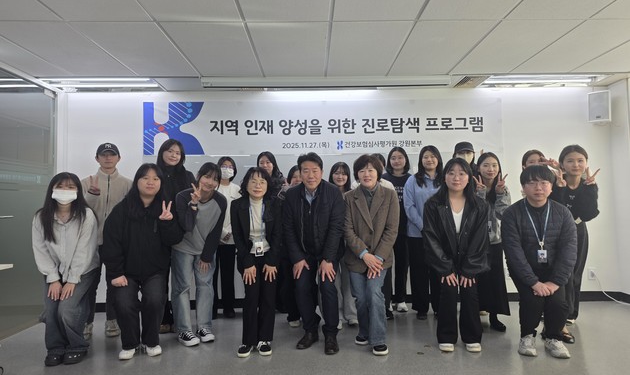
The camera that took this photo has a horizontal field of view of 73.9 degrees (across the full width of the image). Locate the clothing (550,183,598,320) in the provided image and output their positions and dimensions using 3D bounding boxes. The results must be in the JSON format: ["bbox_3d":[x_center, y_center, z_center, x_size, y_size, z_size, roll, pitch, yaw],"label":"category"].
[{"bbox_3d":[2.142,0.553,3.470,0.400,1.180,0.370,-2,-3,22],"label":"clothing"}]

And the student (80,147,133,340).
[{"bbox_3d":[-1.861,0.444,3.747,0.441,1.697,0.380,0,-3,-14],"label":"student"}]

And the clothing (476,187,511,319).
[{"bbox_3d":[1.645,0.574,3.881,0.333,1.181,0.340,-1,-3,11],"label":"clothing"}]

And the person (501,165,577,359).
[{"bbox_3d":[1.747,0.546,3.273,0.548,1.400,0.620,-1,-3,14],"label":"person"}]

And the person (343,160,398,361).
[{"bbox_3d":[0.436,0.510,3.290,0.440,1.490,0.580,-1,-3,2],"label":"person"}]

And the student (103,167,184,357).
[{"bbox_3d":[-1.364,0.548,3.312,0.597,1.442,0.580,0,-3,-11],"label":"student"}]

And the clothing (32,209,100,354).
[{"bbox_3d":[-1.895,0.704,3.194,0.474,1.071,0.550,1,-3,-20],"label":"clothing"}]

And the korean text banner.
[{"bbox_3d":[0.084,-0.678,4.670,4.000,0.640,0.020,-1,-3,-1],"label":"korean text banner"}]

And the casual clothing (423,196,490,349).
[{"bbox_3d":[1.097,0.621,3.270,0.510,1.170,0.500,-1,-3,11],"label":"casual clothing"}]

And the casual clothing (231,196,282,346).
[{"bbox_3d":[-0.454,0.634,3.250,0.410,1.160,0.480,-1,-3,-2],"label":"casual clothing"}]

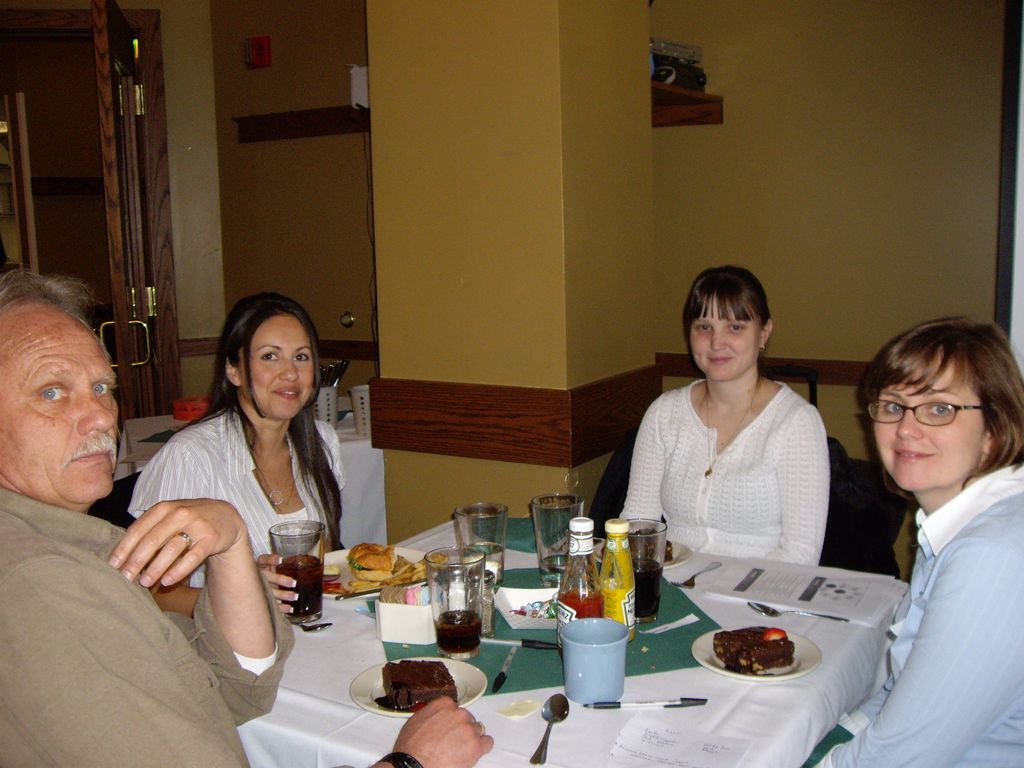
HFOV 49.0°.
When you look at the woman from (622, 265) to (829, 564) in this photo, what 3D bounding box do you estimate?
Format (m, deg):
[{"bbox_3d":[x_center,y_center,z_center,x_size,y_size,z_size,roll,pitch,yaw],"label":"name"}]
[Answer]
[{"bbox_3d":[0.364,0.401,2.209,0.460,1.240,0.660,3,10,26],"label":"woman"}]

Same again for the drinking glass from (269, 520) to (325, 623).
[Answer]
[{"bbox_3d":[-0.333,0.297,1.767,0.089,0.143,0.089,-4,7,-11],"label":"drinking glass"}]

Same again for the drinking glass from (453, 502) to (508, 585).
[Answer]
[{"bbox_3d":[-0.049,0.282,1.887,0.088,0.144,0.088,-2,9,-2],"label":"drinking glass"}]

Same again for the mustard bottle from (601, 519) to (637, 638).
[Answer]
[{"bbox_3d":[0.158,0.293,1.673,0.052,0.181,0.052,-1,9,0],"label":"mustard bottle"}]

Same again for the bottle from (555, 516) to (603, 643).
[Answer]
[{"bbox_3d":[0.101,0.292,1.618,0.066,0.203,0.066,-1,9,0],"label":"bottle"}]

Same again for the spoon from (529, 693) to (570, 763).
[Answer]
[{"bbox_3d":[0.044,0.416,1.367,0.037,0.021,0.177,0,9,10],"label":"spoon"}]

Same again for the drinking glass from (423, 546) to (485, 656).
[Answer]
[{"bbox_3d":[-0.080,0.322,1.647,0.088,0.144,0.088,-2,9,-3],"label":"drinking glass"}]

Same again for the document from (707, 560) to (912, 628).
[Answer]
[{"bbox_3d":[0.491,0.338,1.877,0.285,0.012,0.222,4,11,31],"label":"document"}]

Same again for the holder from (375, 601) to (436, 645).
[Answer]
[{"bbox_3d":[-0.149,0.350,1.694,0.088,0.062,0.060,1,9,14],"label":"holder"}]

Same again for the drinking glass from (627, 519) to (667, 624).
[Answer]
[{"bbox_3d":[0.200,0.296,1.767,0.088,0.144,0.088,0,9,6],"label":"drinking glass"}]

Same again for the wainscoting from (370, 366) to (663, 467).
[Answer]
[{"bbox_3d":[0.024,0.052,3.030,0.587,0.184,0.555,4,10,30],"label":"wainscoting"}]

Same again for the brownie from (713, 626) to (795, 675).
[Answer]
[{"bbox_3d":[0.334,0.365,1.554,0.083,0.036,0.072,-5,9,-23],"label":"brownie"}]

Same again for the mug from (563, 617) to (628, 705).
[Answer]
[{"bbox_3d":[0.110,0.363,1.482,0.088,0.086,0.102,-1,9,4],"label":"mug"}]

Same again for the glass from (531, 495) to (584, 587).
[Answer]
[{"bbox_3d":[0.079,0.270,1.918,0.089,0.143,0.089,-1,9,2],"label":"glass"}]

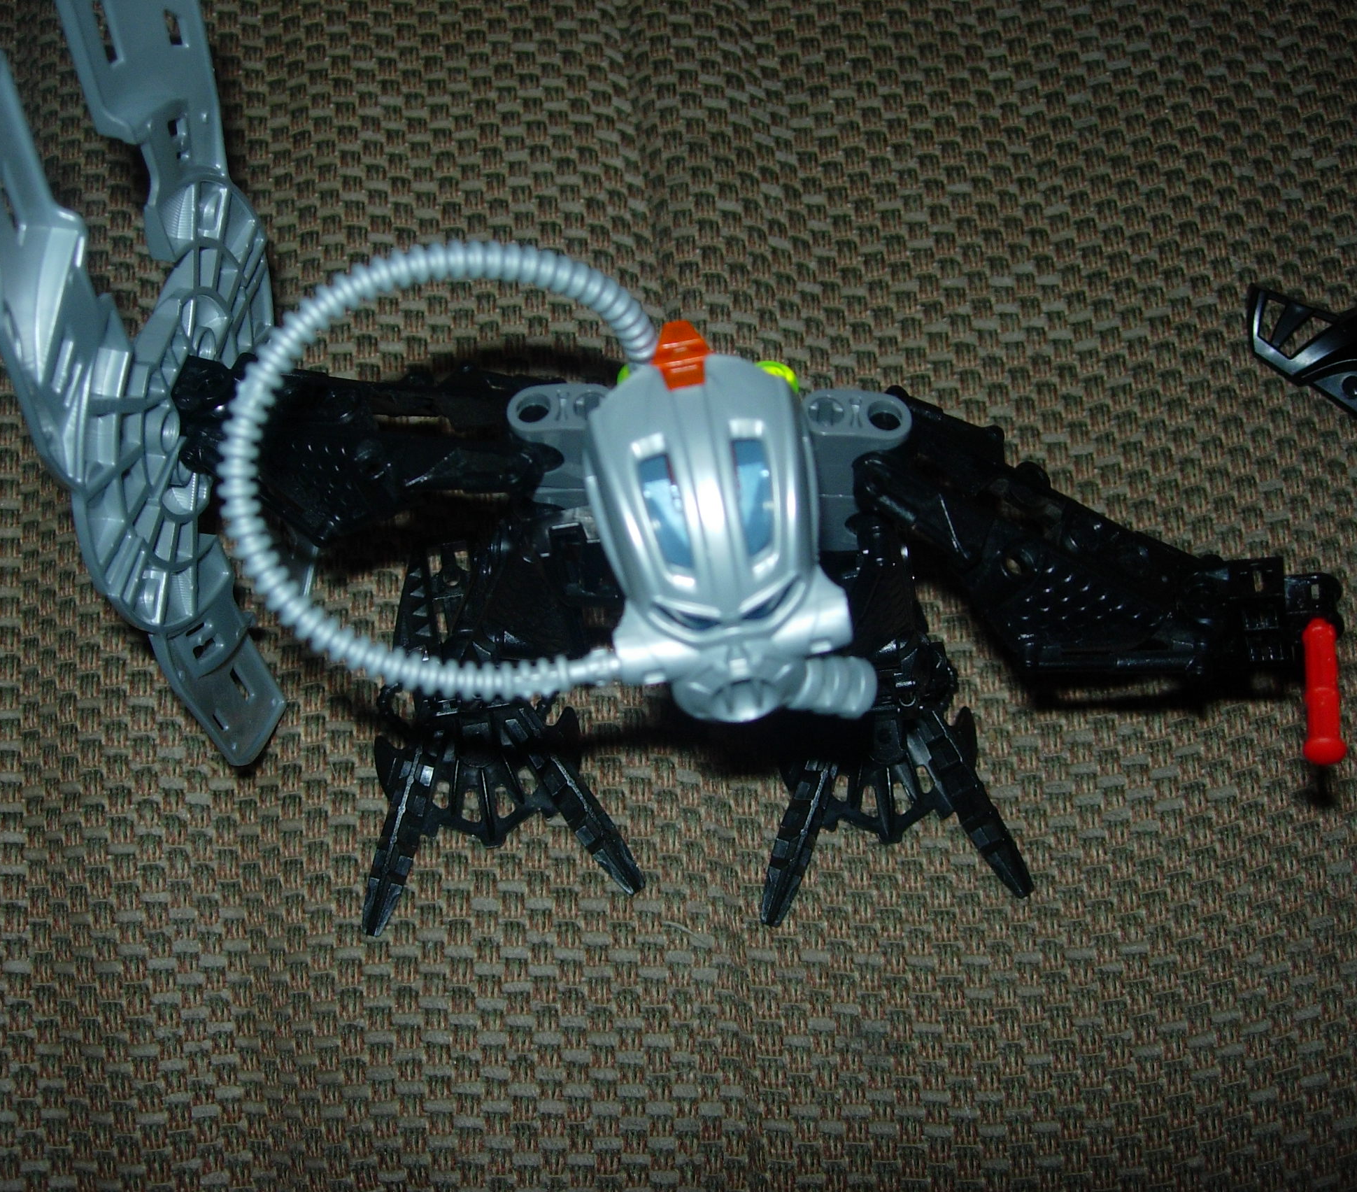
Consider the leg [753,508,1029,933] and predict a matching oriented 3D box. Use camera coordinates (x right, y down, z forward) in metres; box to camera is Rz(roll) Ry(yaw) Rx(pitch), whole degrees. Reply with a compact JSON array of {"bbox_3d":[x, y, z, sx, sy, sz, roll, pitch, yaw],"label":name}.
[{"bbox_3d":[0.040,0.021,0.291,0.050,0.083,0.055,-4,68,-2],"label":"leg"}]

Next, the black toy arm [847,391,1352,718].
[{"bbox_3d":[0.061,-0.004,0.259,0.075,0.025,0.030,21,68,-11],"label":"black toy arm"}]

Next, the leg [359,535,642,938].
[{"bbox_3d":[-0.033,0.021,0.291,0.051,0.083,0.055,-4,68,-2],"label":"leg"}]

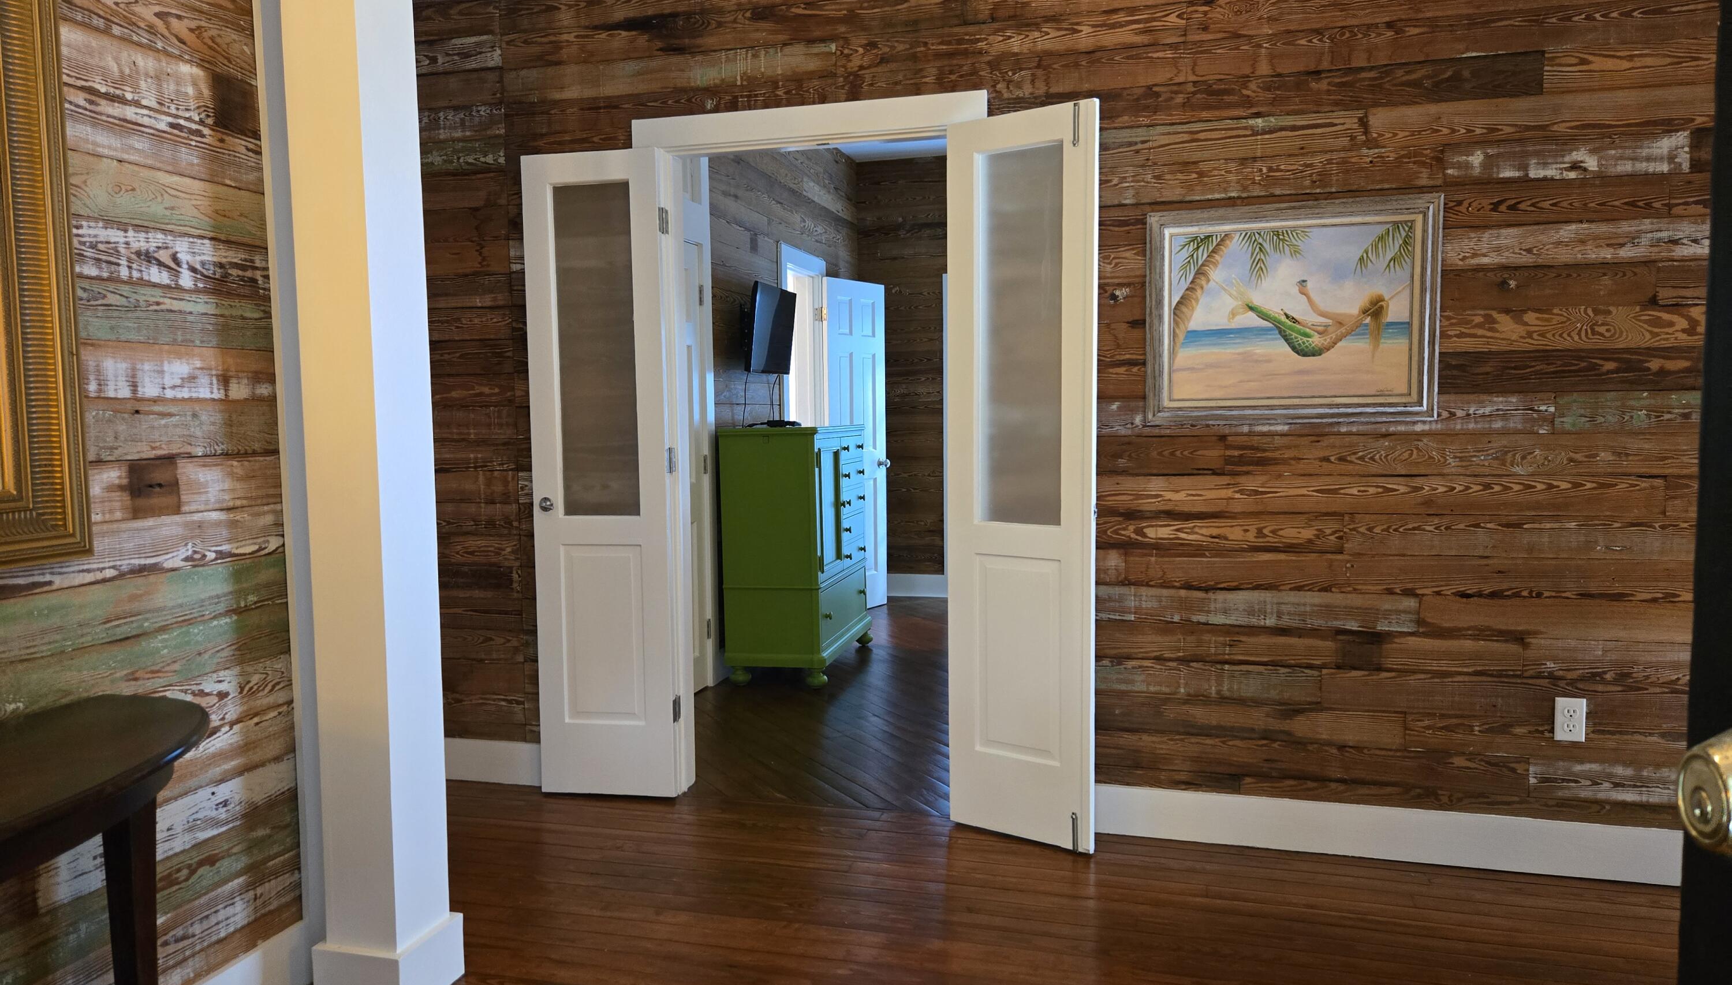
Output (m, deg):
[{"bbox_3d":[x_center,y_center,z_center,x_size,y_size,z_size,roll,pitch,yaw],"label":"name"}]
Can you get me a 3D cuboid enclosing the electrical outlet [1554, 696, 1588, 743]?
[{"bbox_3d":[1.845,0.595,3.014,0.070,0.115,0.008,1,4,15],"label":"electrical outlet"}]

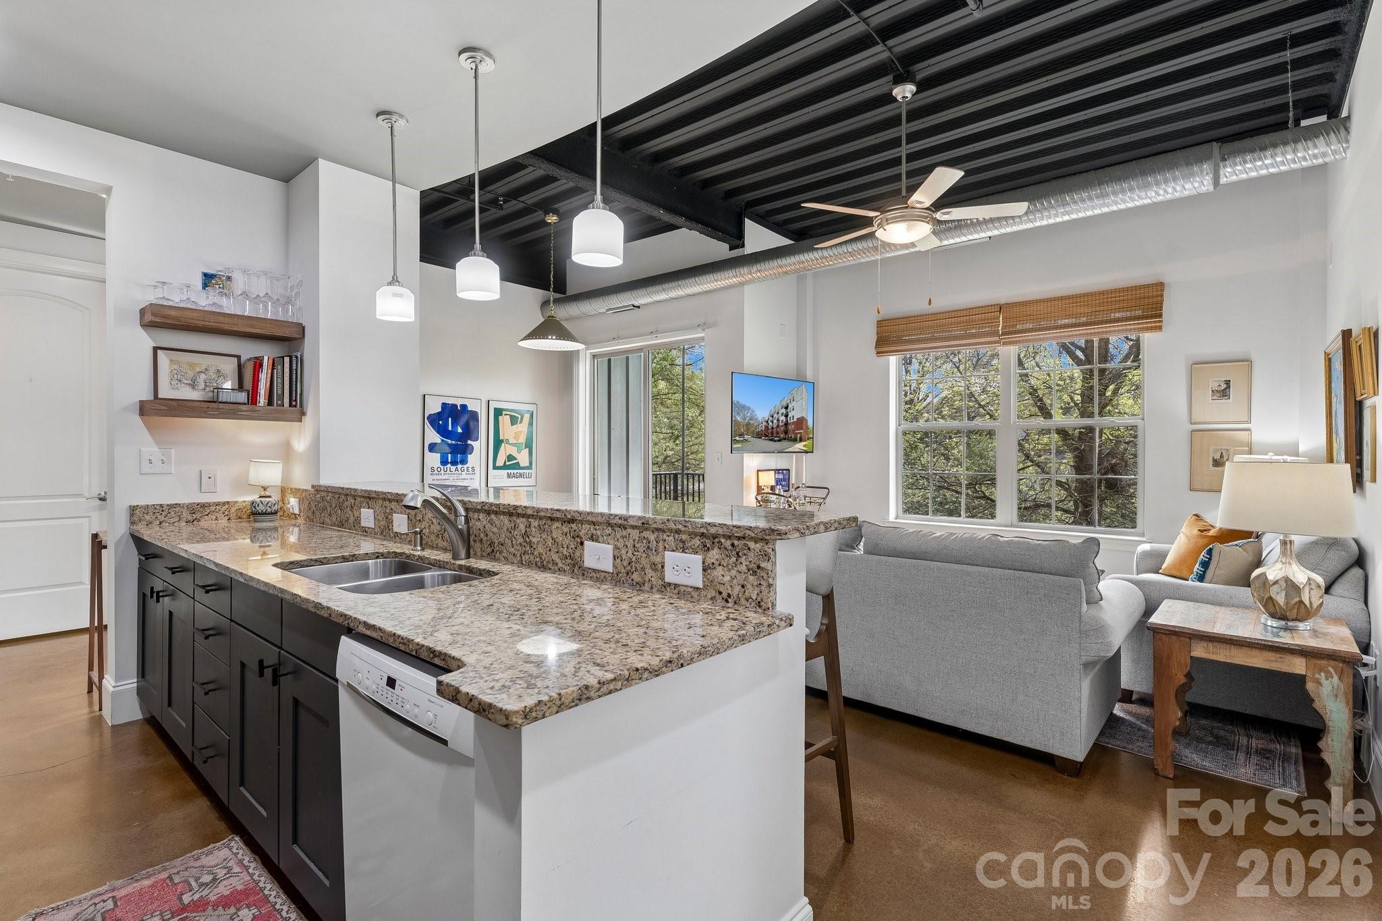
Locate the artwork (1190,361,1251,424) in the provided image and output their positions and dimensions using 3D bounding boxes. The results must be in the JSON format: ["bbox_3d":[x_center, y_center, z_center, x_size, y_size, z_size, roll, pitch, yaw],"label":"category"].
[{"bbox_3d":[3.530,-0.447,4.095,0.305,0.401,0.025,1,1,40],"label":"artwork"}]

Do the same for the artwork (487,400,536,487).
[{"bbox_3d":[-1.780,-0.170,6.150,0.030,0.860,0.570,0,0,42],"label":"artwork"}]

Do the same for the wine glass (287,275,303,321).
[{"bbox_3d":[-2.049,-0.820,3.170,0.077,0.240,0.077,1,1,39],"label":"wine glass"}]

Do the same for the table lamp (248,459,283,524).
[{"bbox_3d":[-2.148,0.147,3.101,0.168,0.311,0.168,1,1,40],"label":"table lamp"}]

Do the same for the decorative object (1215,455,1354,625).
[{"bbox_3d":[2.385,0.320,2.475,0.390,0.680,0.270,0,0,40],"label":"decorative object"}]

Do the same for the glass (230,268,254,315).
[{"bbox_3d":[-2.189,-0.816,2.999,0.082,0.240,0.082,1,1,39],"label":"glass"}]

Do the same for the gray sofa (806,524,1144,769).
[{"bbox_3d":[1.150,0.785,3.410,2.100,0.940,0.950,0,0,41],"label":"gray sofa"}]

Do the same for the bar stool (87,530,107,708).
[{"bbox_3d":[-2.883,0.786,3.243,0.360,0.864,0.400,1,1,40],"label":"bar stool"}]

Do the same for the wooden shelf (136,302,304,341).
[{"bbox_3d":[-2.276,-0.661,3.009,0.252,0.071,0.605,1,1,39],"label":"wooden shelf"}]

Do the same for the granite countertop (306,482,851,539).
[{"bbox_3d":[-0.722,0.143,2.276,2.690,0.031,0.345,1,1,39],"label":"granite countertop"}]

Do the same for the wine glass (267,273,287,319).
[{"bbox_3d":[-2.144,-0.836,3.181,0.088,0.236,0.088,1,1,40],"label":"wine glass"}]

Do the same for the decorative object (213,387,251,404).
[{"bbox_3d":[-2.218,-0.305,2.965,0.085,0.067,0.125,1,1,39],"label":"decorative object"}]

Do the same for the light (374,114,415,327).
[{"bbox_3d":[-1.290,-1.048,2.658,0.147,0.880,0.147,1,1,39],"label":"light"}]

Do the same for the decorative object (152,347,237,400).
[{"bbox_3d":[-2.450,-0.422,3.050,0.025,0.255,0.335,-7,-5,44],"label":"decorative object"}]

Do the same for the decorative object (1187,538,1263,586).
[{"bbox_3d":[2.863,0.588,3.280,0.430,0.360,0.160,0,12,-9],"label":"decorative object"}]

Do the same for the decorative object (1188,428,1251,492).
[{"bbox_3d":[3.532,0.005,4.097,0.305,0.410,0.025,1,1,40],"label":"decorative object"}]

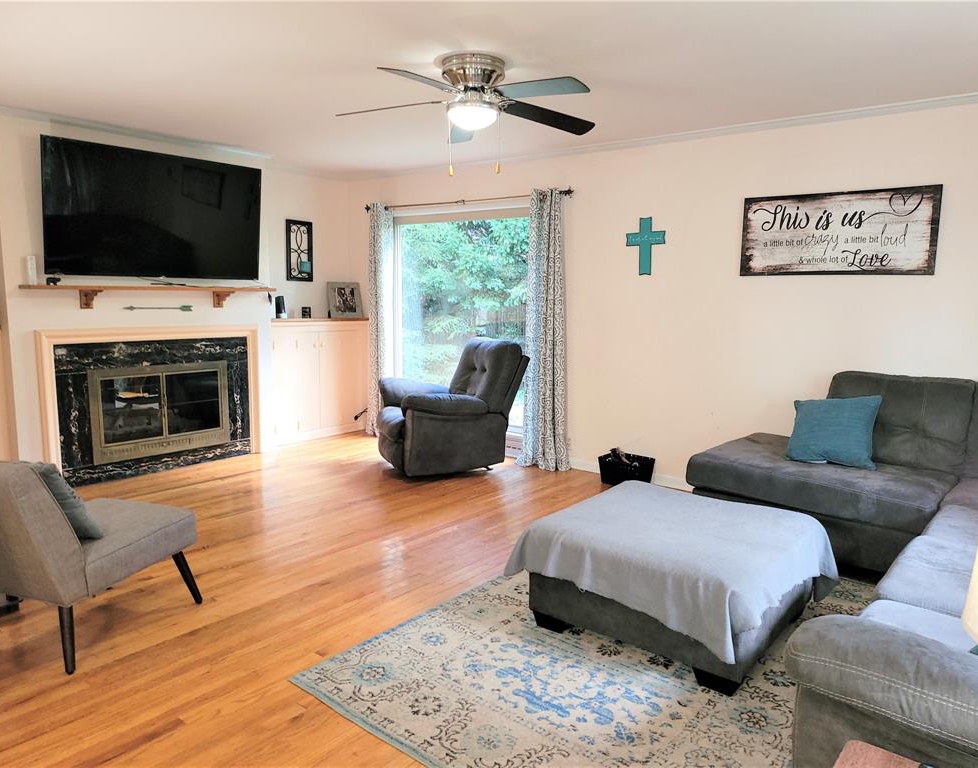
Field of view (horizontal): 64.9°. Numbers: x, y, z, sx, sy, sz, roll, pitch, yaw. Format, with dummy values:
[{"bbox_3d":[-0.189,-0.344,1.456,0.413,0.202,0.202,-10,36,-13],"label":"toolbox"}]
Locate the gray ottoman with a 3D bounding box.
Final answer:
[{"bbox_3d":[0.779,0.783,3.242,0.950,0.440,0.950,6,9,39],"label":"gray ottoman"}]

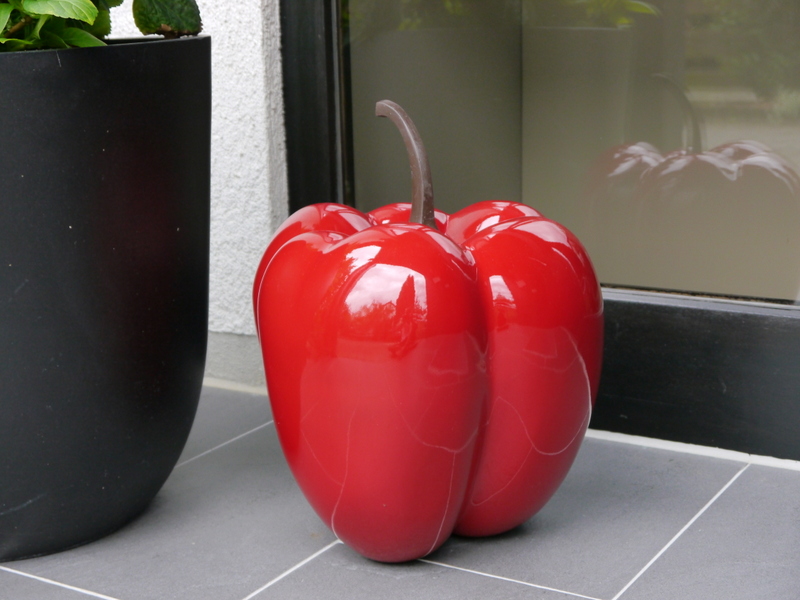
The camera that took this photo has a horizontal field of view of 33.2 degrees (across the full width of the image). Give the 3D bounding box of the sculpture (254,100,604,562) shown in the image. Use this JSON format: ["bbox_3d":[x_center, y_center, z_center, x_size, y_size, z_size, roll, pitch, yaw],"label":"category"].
[{"bbox_3d":[0.030,0.020,1.386,0.360,0.446,0.360,-2,13,0],"label":"sculpture"}]

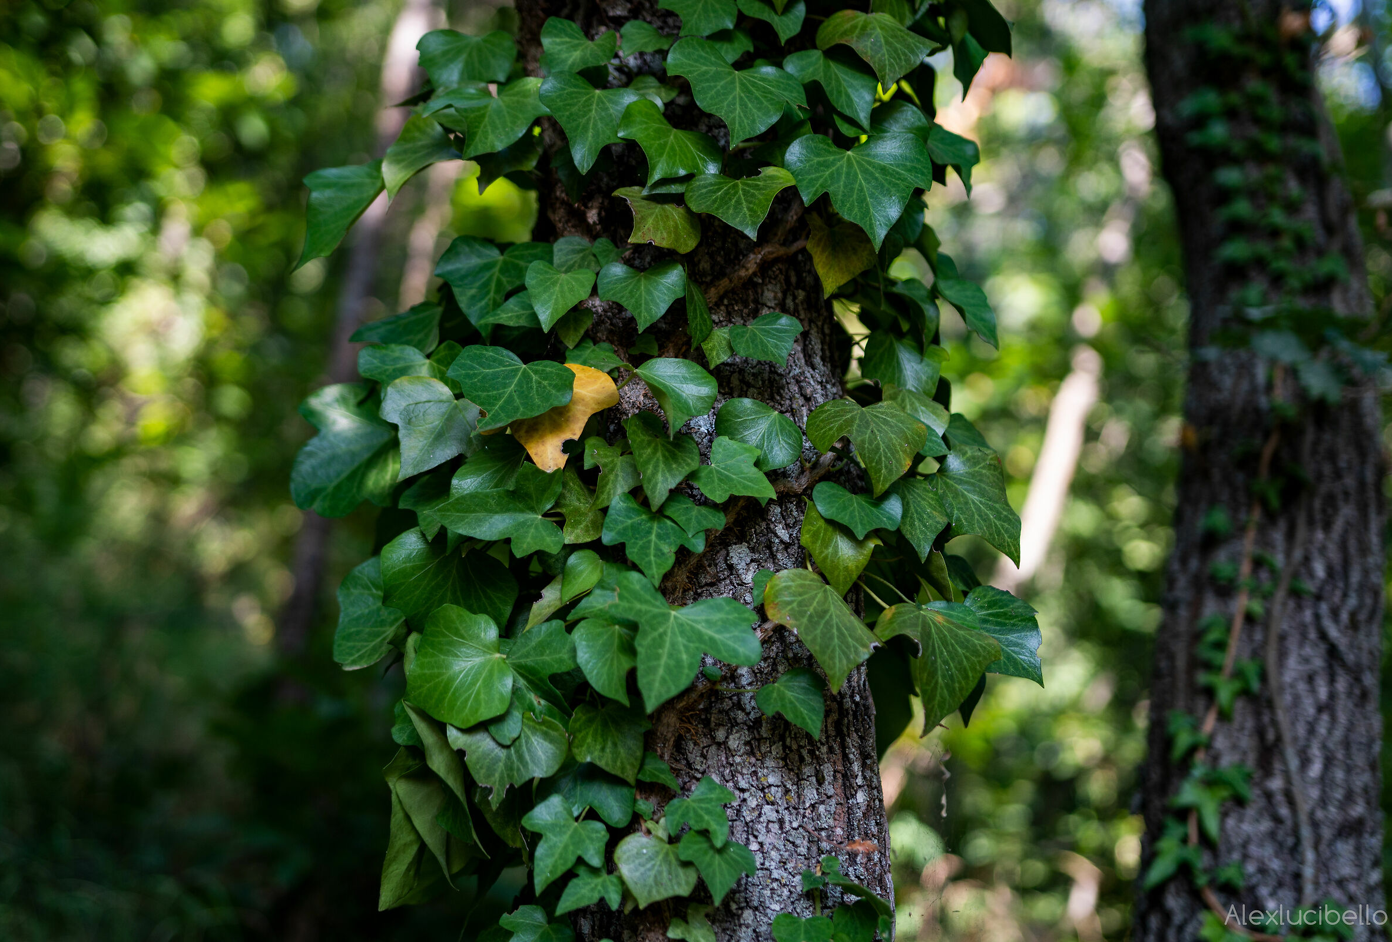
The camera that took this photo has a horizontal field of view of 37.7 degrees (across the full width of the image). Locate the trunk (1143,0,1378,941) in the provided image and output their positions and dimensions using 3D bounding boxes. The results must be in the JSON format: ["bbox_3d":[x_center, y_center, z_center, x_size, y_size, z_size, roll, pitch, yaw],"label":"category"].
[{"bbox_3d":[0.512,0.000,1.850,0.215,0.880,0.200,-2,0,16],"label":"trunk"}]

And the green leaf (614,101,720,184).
[{"bbox_3d":[-0.015,-0.185,1.150,0.057,0.043,0.018,19,-28,11],"label":"green leaf"}]

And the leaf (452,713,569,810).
[{"bbox_3d":[-0.108,0.167,1.180,0.065,0.056,0.016,0,-21,9],"label":"leaf"}]

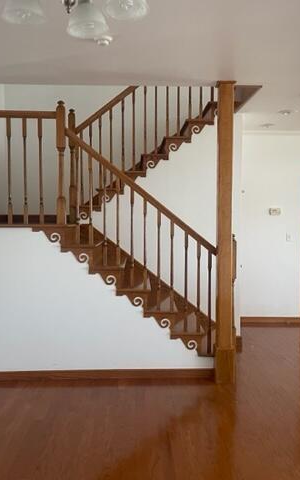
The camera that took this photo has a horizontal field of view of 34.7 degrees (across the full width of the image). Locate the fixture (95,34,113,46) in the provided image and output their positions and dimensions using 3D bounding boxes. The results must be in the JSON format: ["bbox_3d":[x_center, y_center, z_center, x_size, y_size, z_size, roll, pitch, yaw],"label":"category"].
[{"bbox_3d":[-0.321,-1.374,3.357,0.135,0.045,0.135,0,3,-2],"label":"fixture"}]

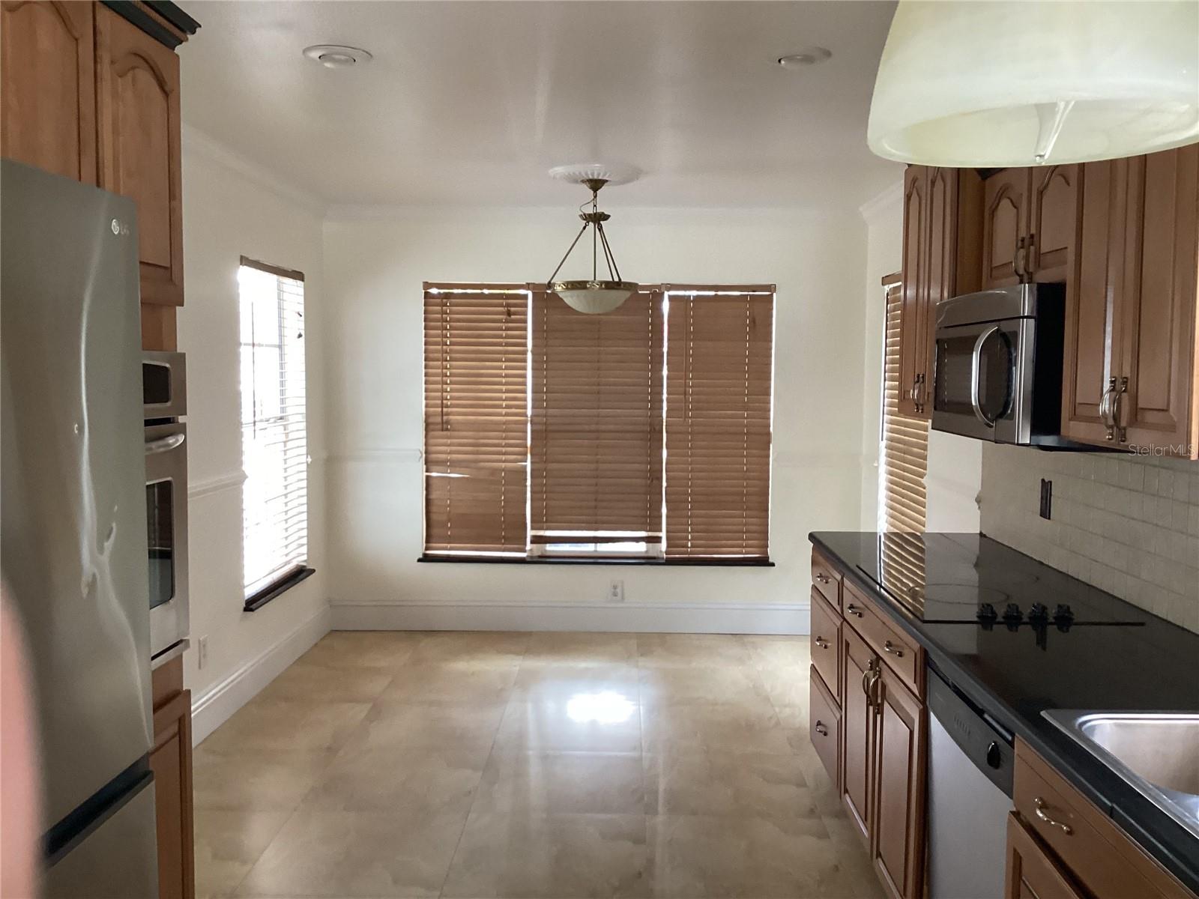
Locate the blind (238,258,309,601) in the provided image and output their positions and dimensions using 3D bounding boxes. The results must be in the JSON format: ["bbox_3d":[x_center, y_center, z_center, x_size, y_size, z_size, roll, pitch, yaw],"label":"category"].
[{"bbox_3d":[-1.590,-0.120,5.279,0.060,1.556,0.943,0,4,2],"label":"blind"}]

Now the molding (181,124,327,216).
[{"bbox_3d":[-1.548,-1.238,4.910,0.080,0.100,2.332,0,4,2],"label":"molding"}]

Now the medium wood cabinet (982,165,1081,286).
[{"bbox_3d":[1.278,-0.659,2.856,0.267,0.391,0.745,0,4,2],"label":"medium wood cabinet"}]

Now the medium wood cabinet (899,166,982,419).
[{"bbox_3d":[1.262,-0.570,3.582,0.337,0.923,0.649,0,4,2],"label":"medium wood cabinet"}]

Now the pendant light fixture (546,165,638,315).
[{"bbox_3d":[-0.026,-0.968,5.081,0.440,0.647,0.440,0,4,2],"label":"pendant light fixture"}]

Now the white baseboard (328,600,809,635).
[{"bbox_3d":[-0.064,0.971,6.183,3.008,0.189,0.025,0,4,2],"label":"white baseboard"}]

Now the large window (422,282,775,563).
[{"bbox_3d":[-0.011,-0.151,6.134,1.995,1.589,0.100,0,4,2],"label":"large window"}]

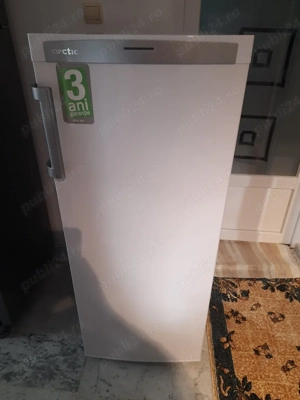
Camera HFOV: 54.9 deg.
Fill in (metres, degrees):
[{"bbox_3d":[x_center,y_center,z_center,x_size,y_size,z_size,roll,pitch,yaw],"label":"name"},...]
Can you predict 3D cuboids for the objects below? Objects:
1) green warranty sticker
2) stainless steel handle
[{"bbox_3d":[-0.215,-0.305,0.840,0.093,0.168,0.004,2,30,2],"label":"green warranty sticker"},{"bbox_3d":[-0.310,-0.201,0.903,0.058,0.287,0.040,2,30,2],"label":"stainless steel handle"}]

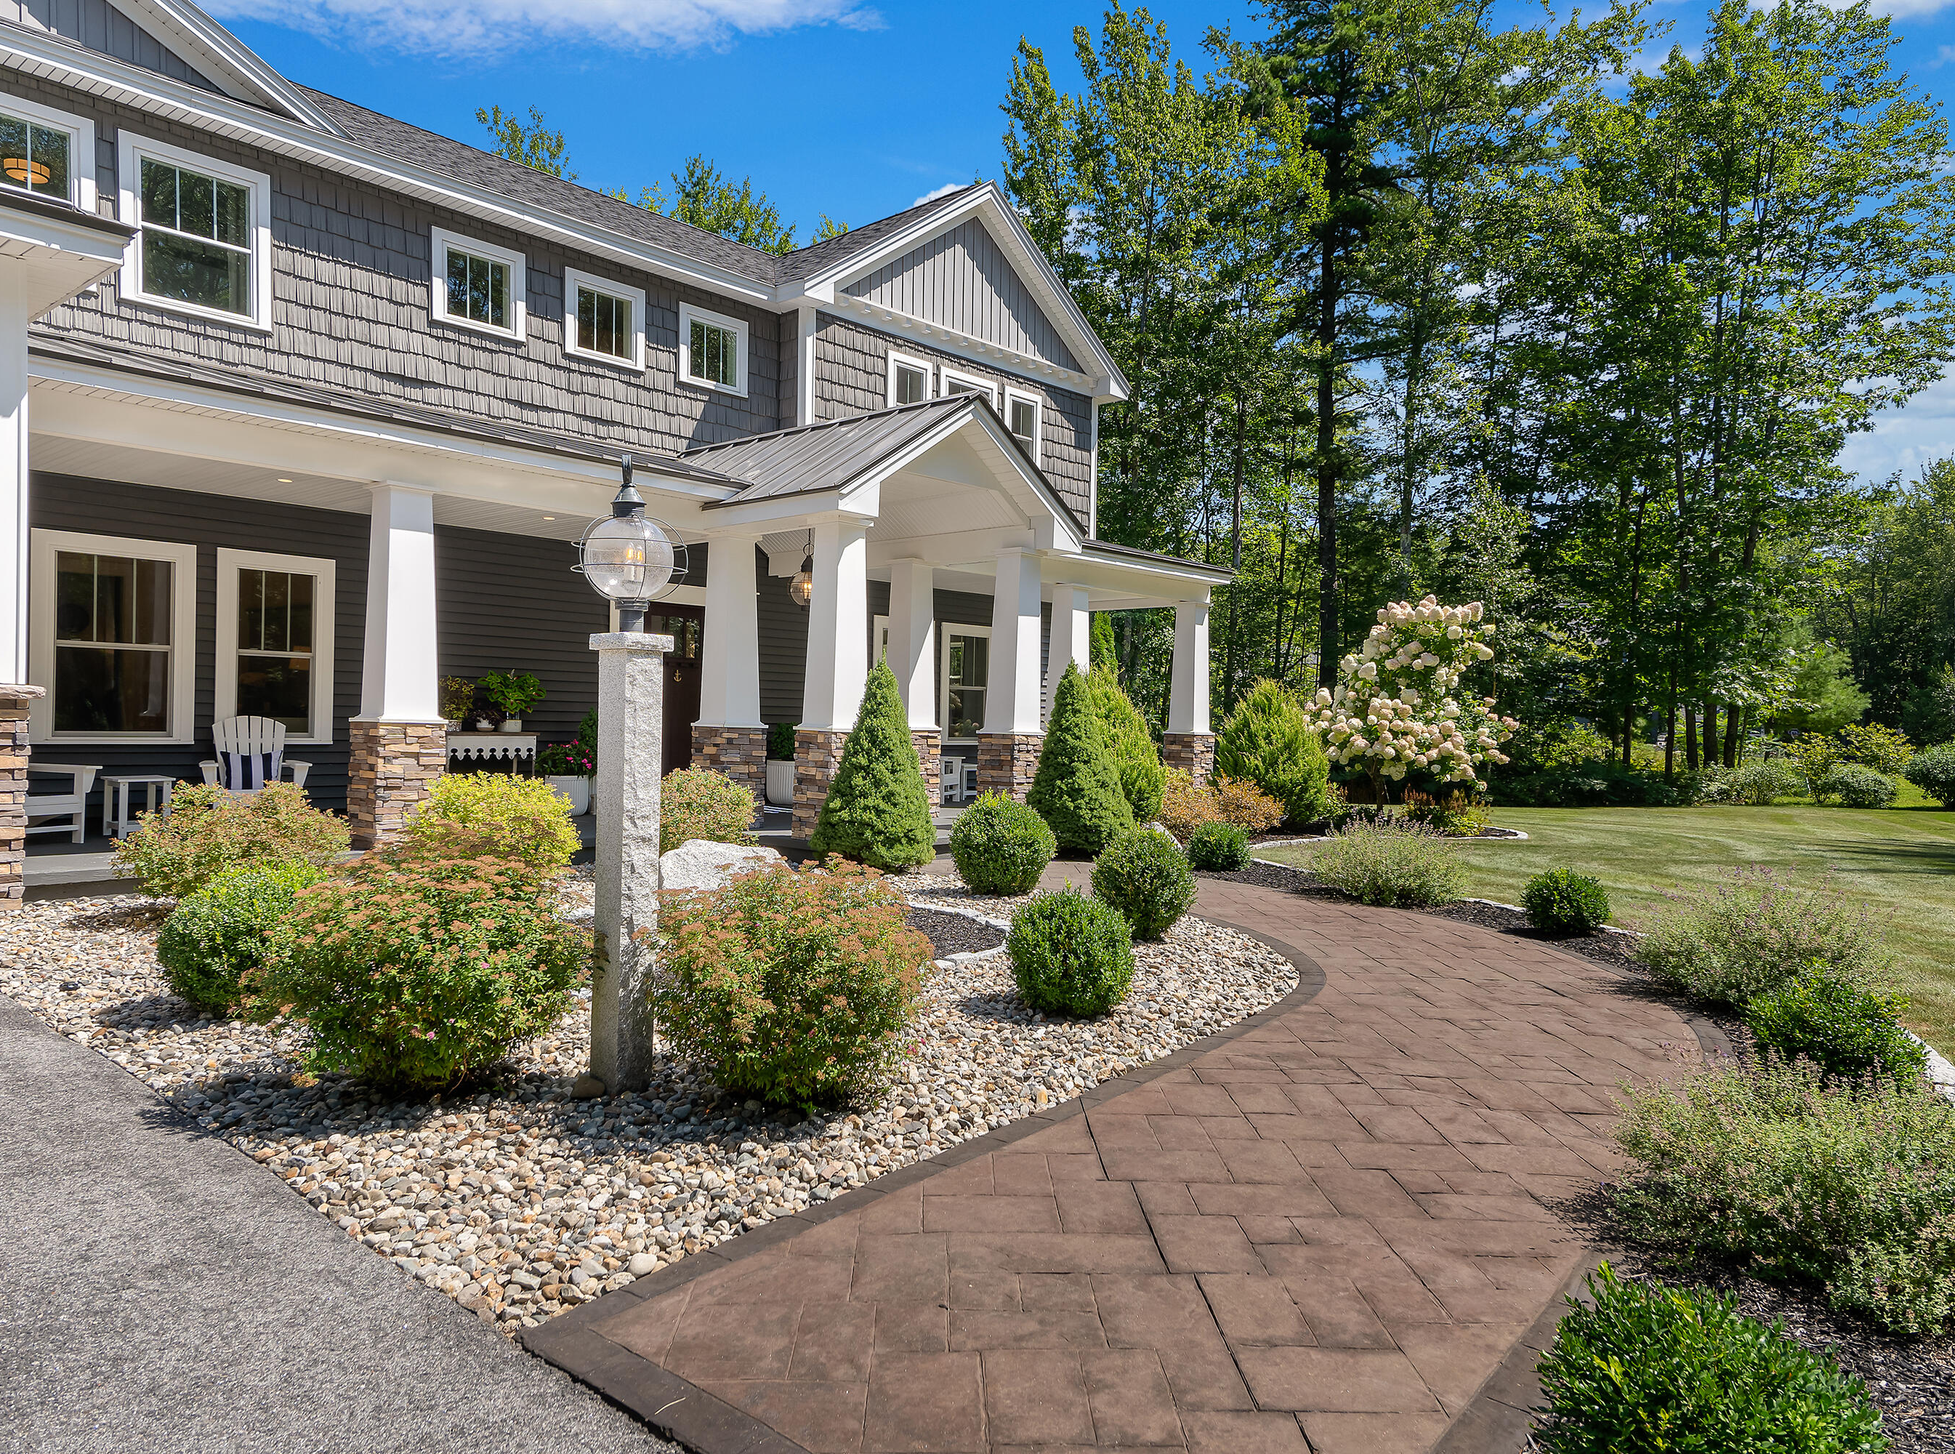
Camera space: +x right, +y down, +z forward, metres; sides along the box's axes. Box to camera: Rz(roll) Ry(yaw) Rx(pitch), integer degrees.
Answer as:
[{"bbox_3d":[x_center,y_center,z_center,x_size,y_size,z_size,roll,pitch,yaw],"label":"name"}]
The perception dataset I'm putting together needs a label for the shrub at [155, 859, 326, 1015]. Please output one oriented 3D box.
[{"bbox_3d":[-3.023,0.839,5.748,0.650,0.595,0.650,1,0,-28],"label":"shrub"}]

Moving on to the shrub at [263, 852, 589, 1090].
[{"bbox_3d":[-1.905,0.810,4.847,1.050,0.753,1.000,1,0,-21],"label":"shrub"}]

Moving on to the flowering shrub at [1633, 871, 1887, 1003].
[{"bbox_3d":[3.838,1.000,6.848,1.100,0.608,1.000,0,0,29],"label":"flowering shrub"}]

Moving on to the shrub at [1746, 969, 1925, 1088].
[{"bbox_3d":[3.261,1.120,5.299,0.590,0.398,0.560,0,0,32],"label":"shrub"}]

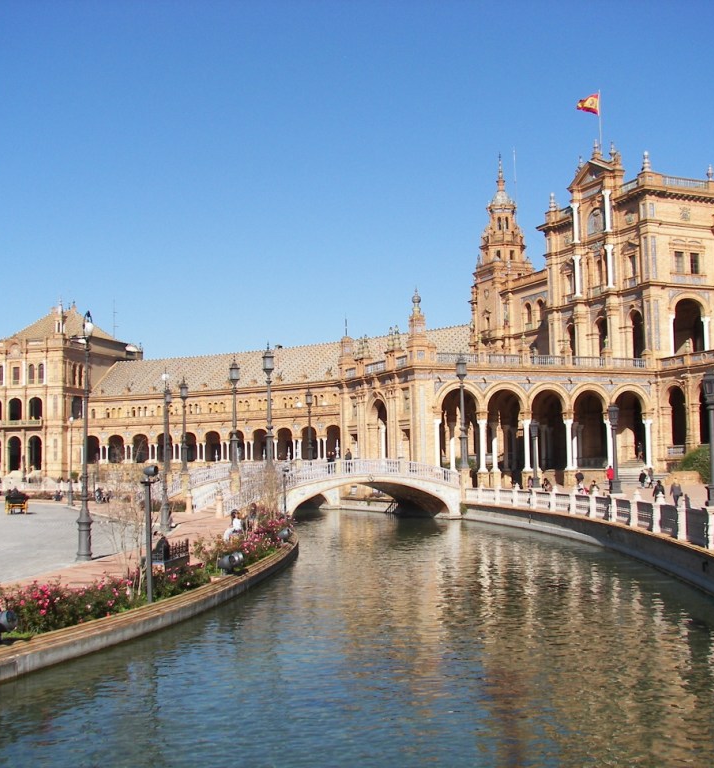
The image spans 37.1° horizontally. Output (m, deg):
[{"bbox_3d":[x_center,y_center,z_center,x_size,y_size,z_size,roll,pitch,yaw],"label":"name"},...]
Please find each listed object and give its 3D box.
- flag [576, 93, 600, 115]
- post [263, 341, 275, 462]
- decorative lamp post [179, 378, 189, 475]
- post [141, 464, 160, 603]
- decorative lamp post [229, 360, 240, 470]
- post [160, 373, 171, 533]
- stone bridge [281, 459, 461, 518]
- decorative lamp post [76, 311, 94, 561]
[{"bbox_3d":[24.460,-29.648,112.758,2.500,2.200,0.700,-3,-5,20],"label":"flag"},{"bbox_3d":[-5.841,1.511,71.500,0.800,8.400,0.800,-1,-5,0],"label":"post"},{"bbox_3d":[-14.386,3.398,89.177,0.660,8.000,0.660,1,-5,-22],"label":"decorative lamp post"},{"bbox_3d":[-5.264,3.786,27.141,0.400,3.520,0.450,-4,-5,30],"label":"post"},{"bbox_3d":[-8.554,2.059,74.318,0.660,8.000,0.660,1,-5,-22],"label":"decorative lamp post"},{"bbox_3d":[-9.353,3.197,51.816,0.580,7.900,0.580,-1,-5,0],"label":"post"},{"bbox_3d":[-0.019,7.867,78.230,14.400,4.600,5.800,1,-5,-23],"label":"stone bridge"},{"bbox_3d":[-9.248,1.725,36.099,0.620,8.400,0.620,-1,-5,0],"label":"decorative lamp post"}]

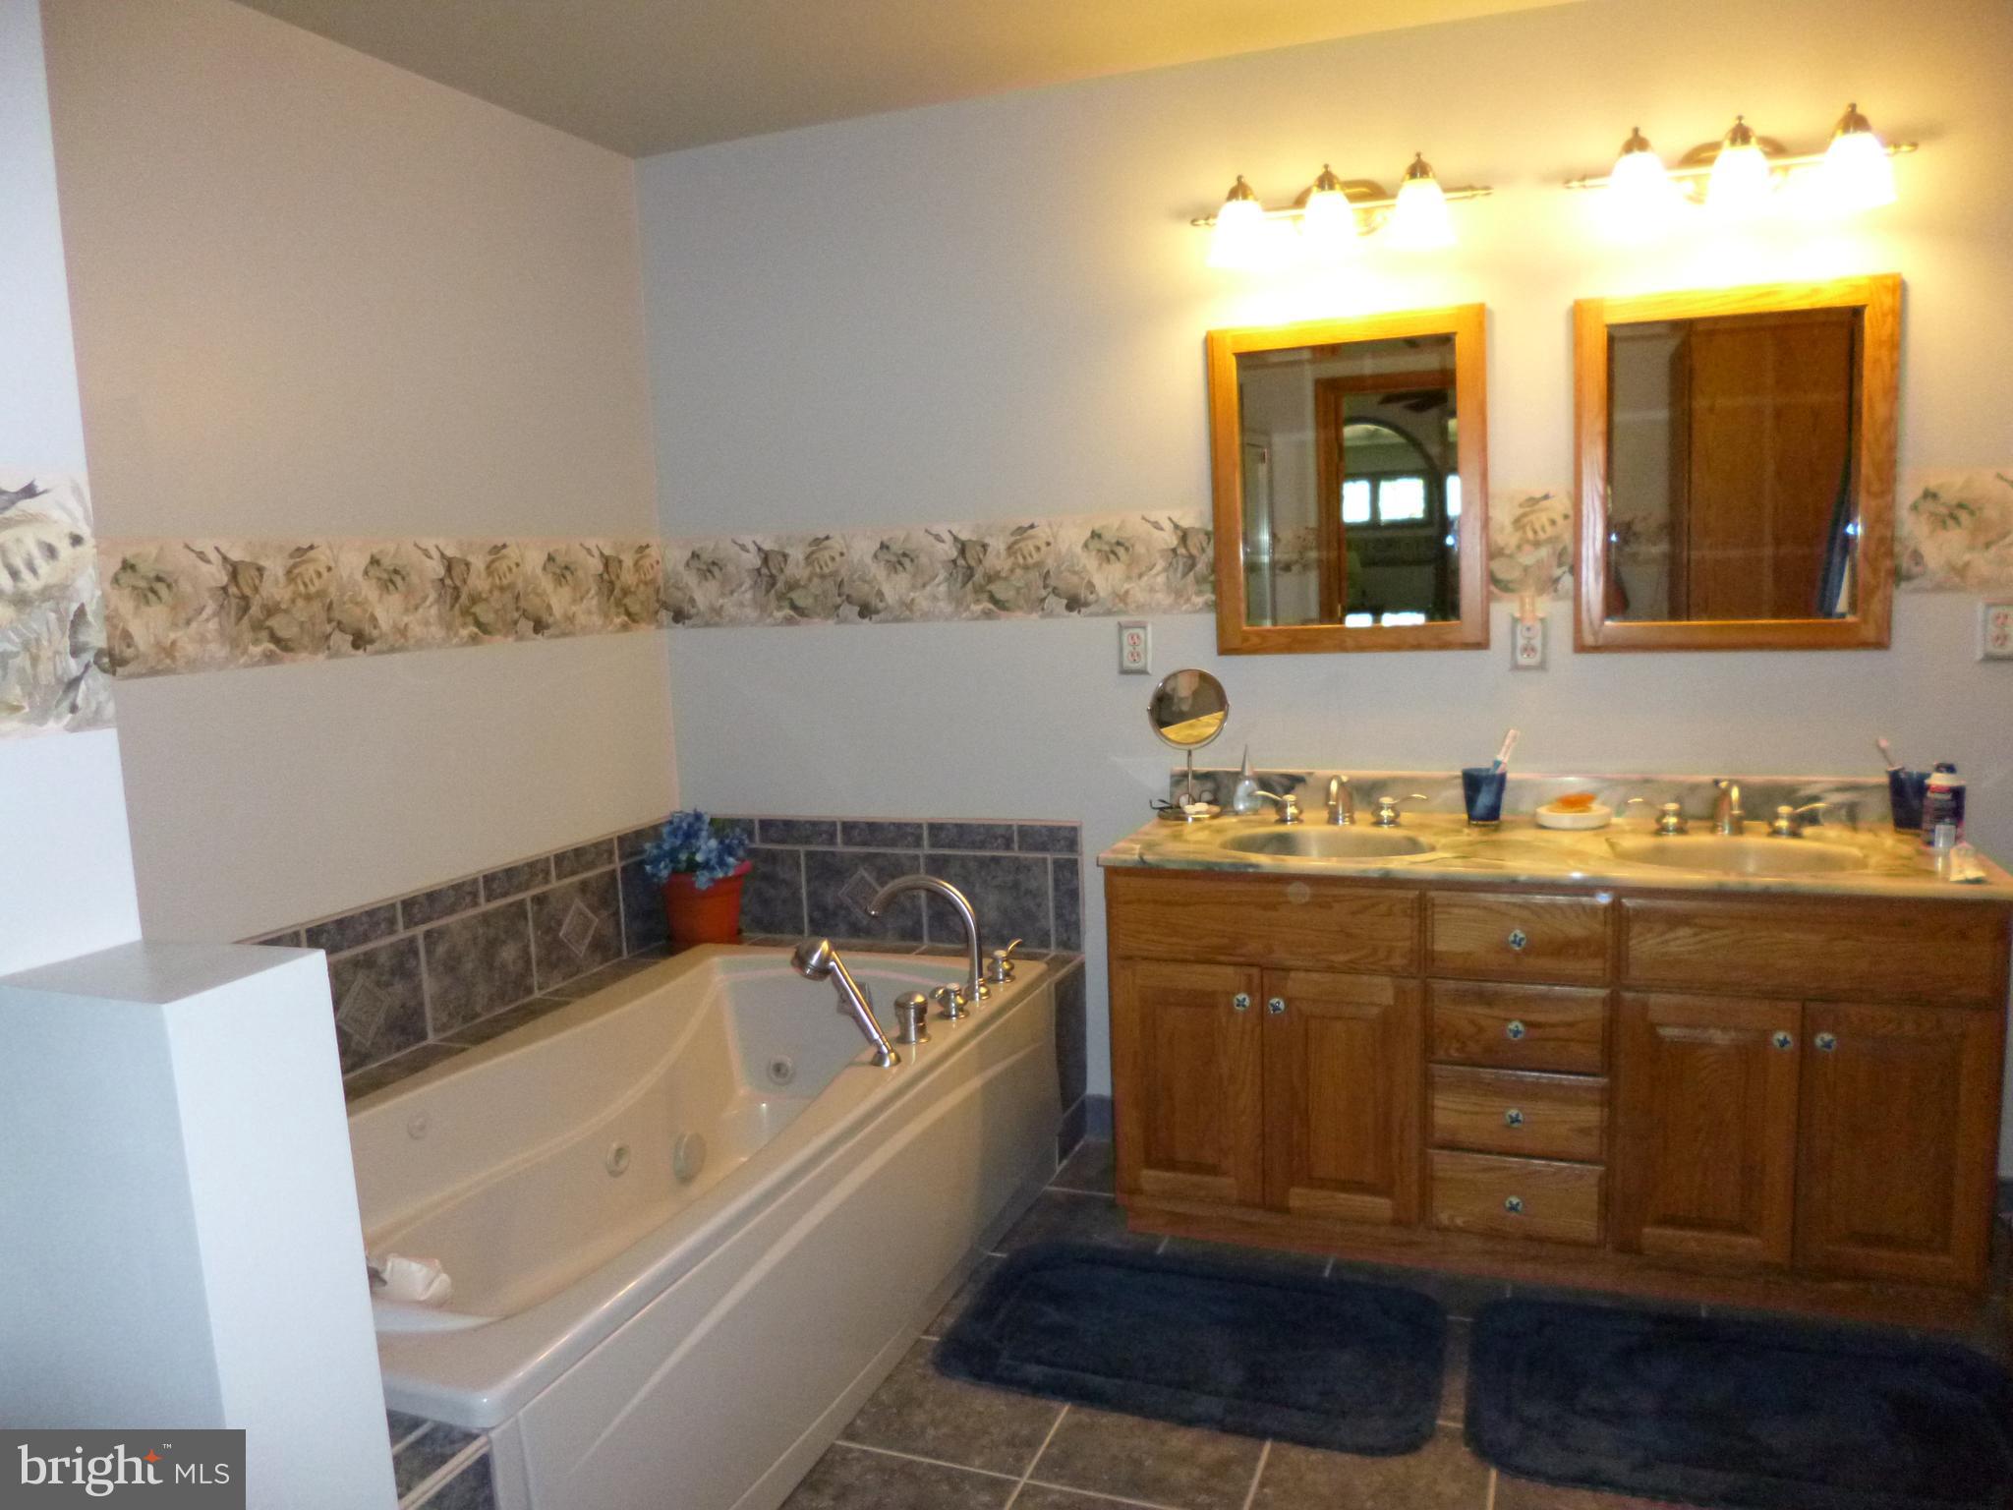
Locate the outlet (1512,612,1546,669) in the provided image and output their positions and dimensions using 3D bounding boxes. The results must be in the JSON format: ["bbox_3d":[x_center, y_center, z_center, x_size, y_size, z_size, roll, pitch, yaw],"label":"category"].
[{"bbox_3d":[1.054,-0.227,2.811,0.069,0.115,0.010,1,8,22],"label":"outlet"}]

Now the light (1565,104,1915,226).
[{"bbox_3d":[1.354,-1.085,2.591,0.592,0.177,0.200,0,8,21],"label":"light"}]

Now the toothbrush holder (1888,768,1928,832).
[{"bbox_3d":[1.722,0.090,2.647,0.088,0.116,0.088,0,8,21],"label":"toothbrush holder"}]

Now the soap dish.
[{"bbox_3d":[1.112,0.122,2.734,0.145,0.032,0.105,1,8,22],"label":"soap dish"}]

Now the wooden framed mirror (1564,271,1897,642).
[{"bbox_3d":[1.414,-0.552,2.734,0.557,0.697,0.030,0,8,21],"label":"wooden framed mirror"}]

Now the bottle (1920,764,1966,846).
[{"bbox_3d":[1.616,0.086,2.401,0.062,0.138,0.060,4,10,42],"label":"bottle"}]

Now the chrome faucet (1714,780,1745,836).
[{"bbox_3d":[1.382,0.107,2.661,0.058,0.105,0.150,0,8,21],"label":"chrome faucet"}]

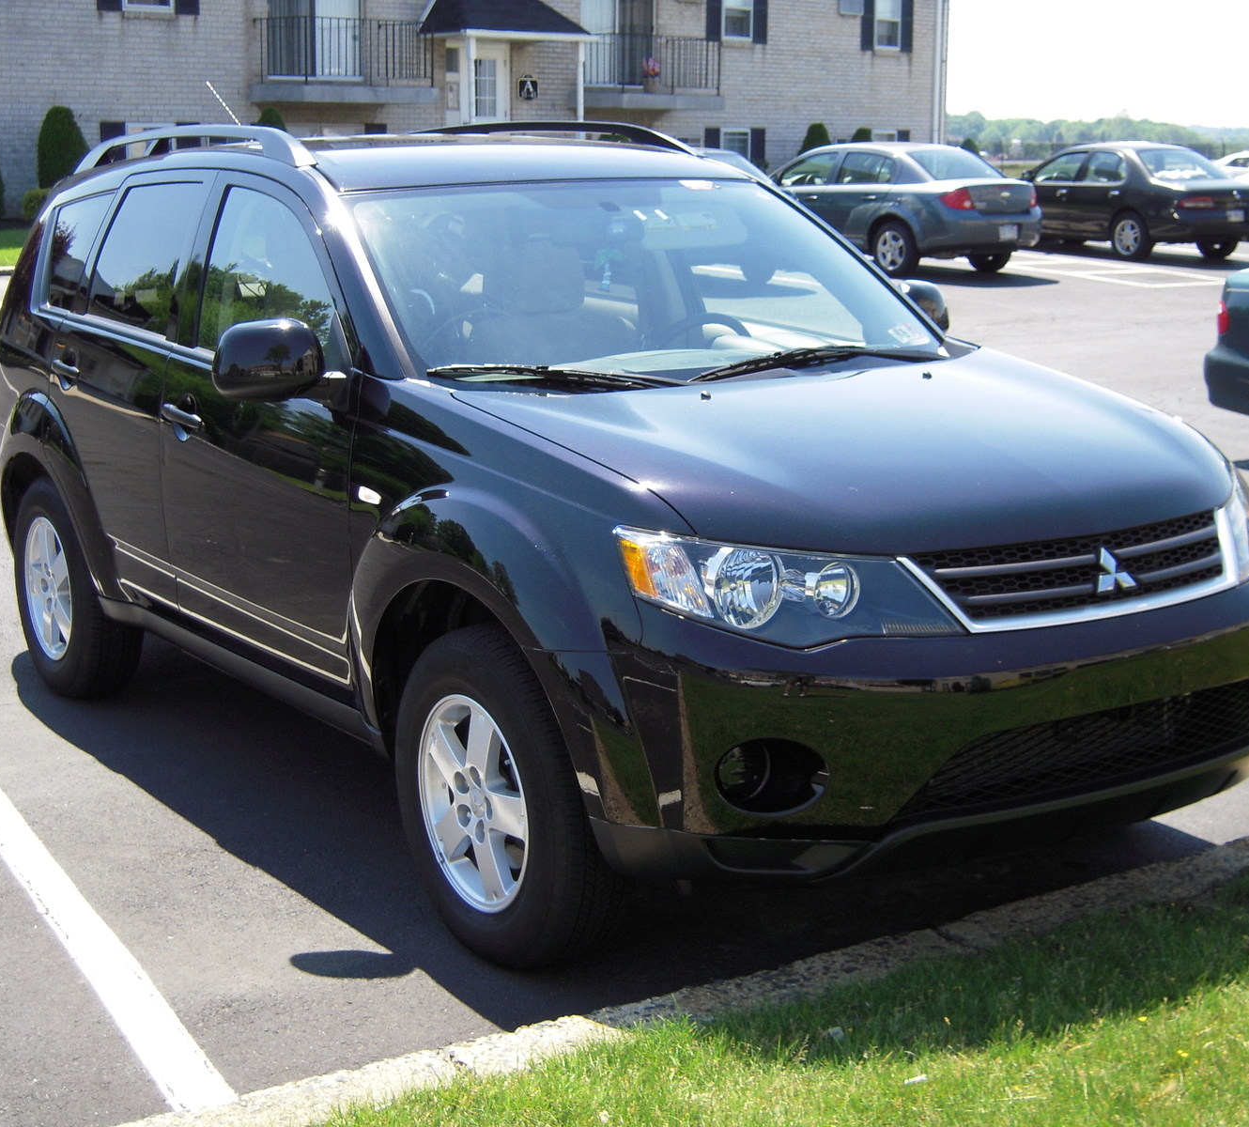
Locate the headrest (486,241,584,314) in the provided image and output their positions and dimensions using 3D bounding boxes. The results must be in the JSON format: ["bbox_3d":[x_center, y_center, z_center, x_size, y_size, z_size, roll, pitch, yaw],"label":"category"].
[{"bbox_3d":[-0.262,-0.830,6.310,0.270,0.200,0.120,-8,13,-32],"label":"headrest"}]

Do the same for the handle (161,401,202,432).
[{"bbox_3d":[-1.086,-0.368,5.349,0.050,0.042,0.215,-8,13,-32],"label":"handle"}]

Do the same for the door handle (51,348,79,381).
[{"bbox_3d":[-1.564,-0.551,6.079,0.050,0.042,0.210,-8,13,-32],"label":"door handle"}]

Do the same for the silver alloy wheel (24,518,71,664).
[{"bbox_3d":[-1.681,0.069,6.605,0.170,0.440,0.440,-8,13,-32],"label":"silver alloy wheel"}]

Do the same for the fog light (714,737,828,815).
[{"bbox_3d":[0.249,0.378,3.837,0.180,0.140,0.120,-5,12,-22],"label":"fog light"}]

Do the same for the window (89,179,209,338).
[{"bbox_3d":[-1.260,-0.816,5.757,0.050,0.400,0.660,14,1,-34],"label":"window"}]

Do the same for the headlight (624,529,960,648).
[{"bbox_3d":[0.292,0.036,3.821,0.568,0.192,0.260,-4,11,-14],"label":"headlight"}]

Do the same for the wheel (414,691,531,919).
[{"bbox_3d":[-0.244,0.472,4.391,0.170,0.440,0.440,-8,13,-33],"label":"wheel"}]

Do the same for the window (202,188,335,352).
[{"bbox_3d":[-0.804,-0.674,5.054,0.050,0.420,0.860,14,1,-34],"label":"window"}]

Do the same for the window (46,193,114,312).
[{"bbox_3d":[-1.620,-0.927,6.511,0.060,0.350,0.570,4,6,-30],"label":"window"}]

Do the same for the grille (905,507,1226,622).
[{"bbox_3d":[0.863,0.009,3.994,0.790,0.155,0.130,-8,13,-32],"label":"grille"}]

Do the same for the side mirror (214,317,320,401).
[{"bbox_3d":[-0.774,-0.452,4.722,0.210,0.175,0.150,-8,13,-32],"label":"side mirror"}]

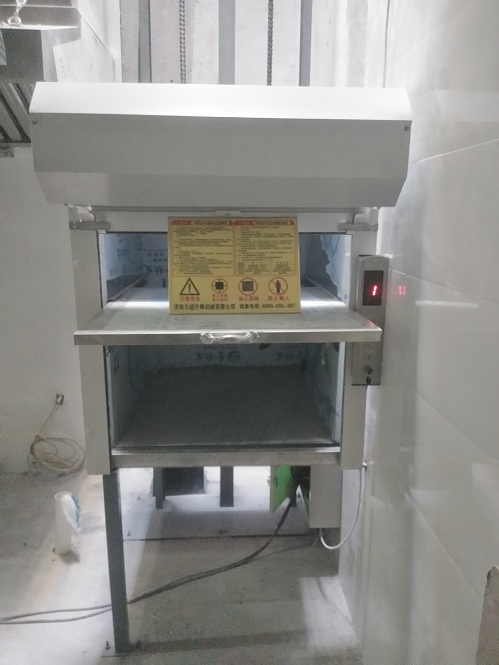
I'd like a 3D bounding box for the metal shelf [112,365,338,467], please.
[{"bbox_3d":[-0.090,0.330,2.228,0.791,0.070,0.988,0,13,-2],"label":"metal shelf"}]

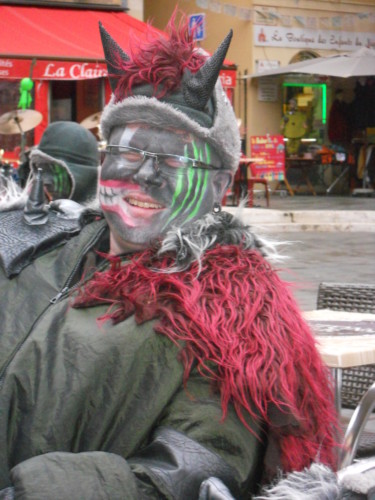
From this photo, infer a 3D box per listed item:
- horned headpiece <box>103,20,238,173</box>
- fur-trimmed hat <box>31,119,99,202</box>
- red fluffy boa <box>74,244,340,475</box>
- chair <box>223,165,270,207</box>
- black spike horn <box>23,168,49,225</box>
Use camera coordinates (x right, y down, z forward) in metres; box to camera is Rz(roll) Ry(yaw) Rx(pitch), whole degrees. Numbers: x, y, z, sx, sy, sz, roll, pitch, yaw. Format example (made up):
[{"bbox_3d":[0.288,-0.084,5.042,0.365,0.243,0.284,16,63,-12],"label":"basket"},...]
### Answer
[{"bbox_3d":[-0.023,-0.210,2.150,0.200,0.210,0.240,8,1,21],"label":"horned headpiece"},{"bbox_3d":[-0.363,-0.255,4.600,0.240,0.270,0.200,-3,5,-41],"label":"fur-trimmed hat"},{"bbox_3d":[0.027,0.147,2.120,0.340,0.320,0.280,2,4,30],"label":"red fluffy boa"},{"bbox_3d":[0.931,-1.047,24.200,0.520,0.800,0.500,3,5,37],"label":"chair"},{"bbox_3d":[-0.223,-0.079,2.300,0.038,0.084,0.038,2,2,0],"label":"black spike horn"}]

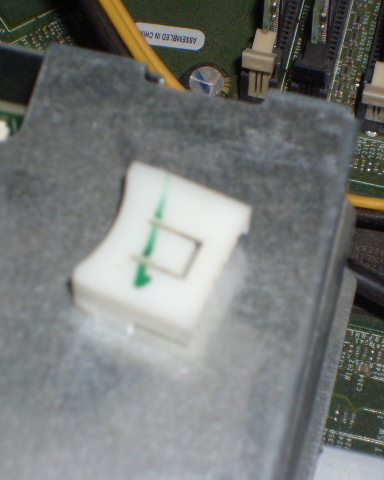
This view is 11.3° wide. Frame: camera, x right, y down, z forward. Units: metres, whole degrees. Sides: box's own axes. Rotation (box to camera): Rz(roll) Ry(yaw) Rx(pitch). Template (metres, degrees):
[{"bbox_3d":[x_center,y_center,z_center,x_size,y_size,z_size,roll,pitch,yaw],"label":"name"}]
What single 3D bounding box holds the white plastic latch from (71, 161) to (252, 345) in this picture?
[{"bbox_3d":[-0.004,0.002,0.284,0.019,0.007,0.021,20,64,9],"label":"white plastic latch"}]

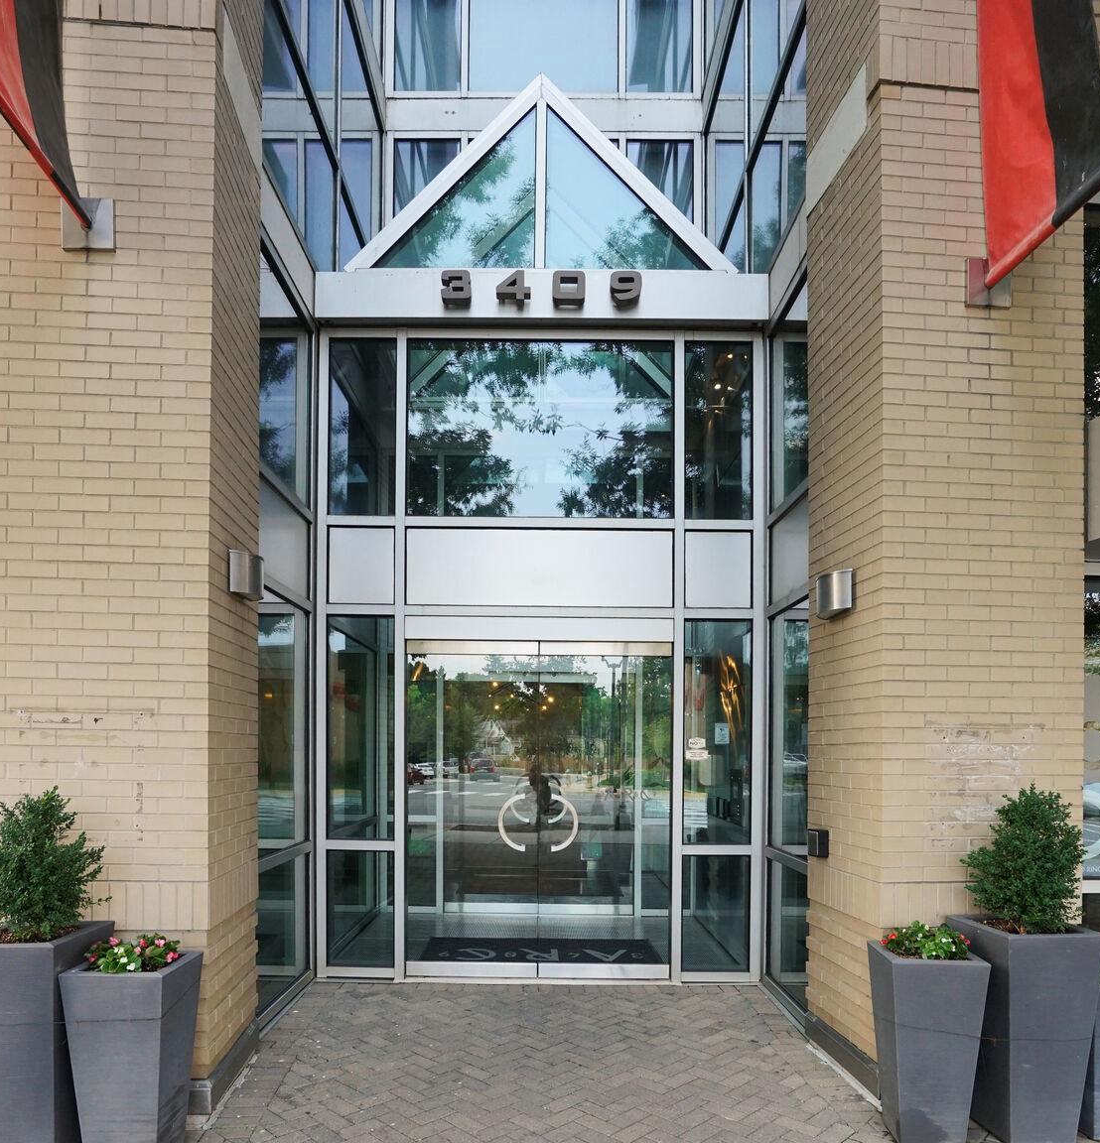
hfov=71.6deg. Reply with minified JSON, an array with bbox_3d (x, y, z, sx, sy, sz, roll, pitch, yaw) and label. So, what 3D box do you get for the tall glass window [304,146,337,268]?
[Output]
[{"bbox_3d":[-1.589,-2.535,5.300,0.060,0.900,0.600,0,0,0],"label":"tall glass window"}]

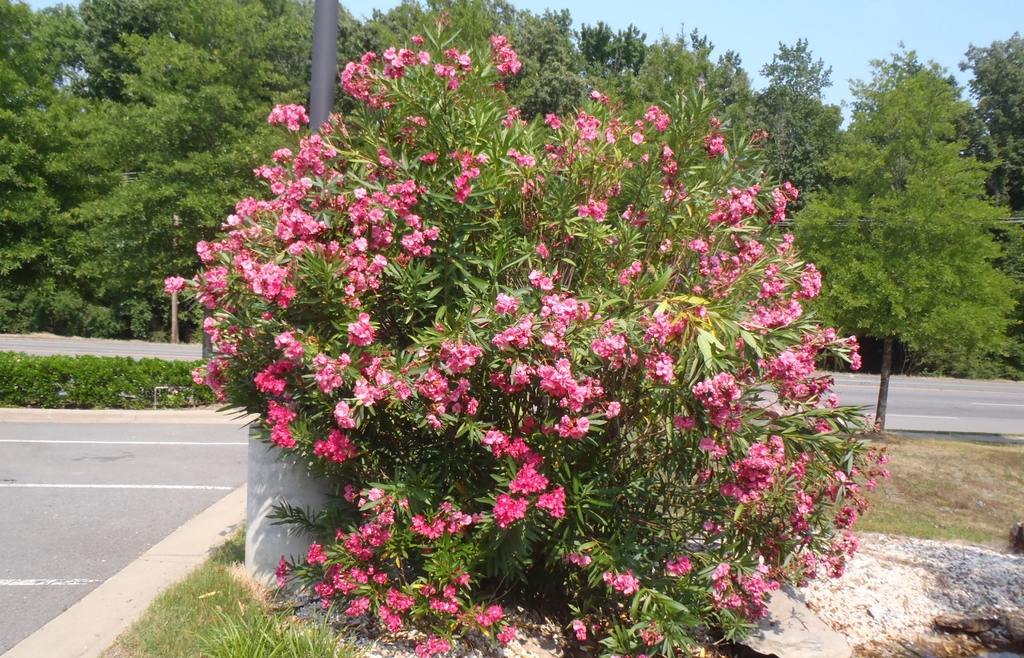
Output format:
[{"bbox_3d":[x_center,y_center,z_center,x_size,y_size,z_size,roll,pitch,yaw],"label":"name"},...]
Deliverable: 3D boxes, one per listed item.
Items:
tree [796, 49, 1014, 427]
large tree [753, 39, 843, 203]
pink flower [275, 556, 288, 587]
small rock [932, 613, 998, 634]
[{"bbox_3d":[7.326,-1.712,15.500,4.000,7.150,3.900,2,3,0],"label":"tree"},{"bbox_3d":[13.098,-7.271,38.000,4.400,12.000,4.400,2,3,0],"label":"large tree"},{"bbox_3d":[-1.127,1.186,4.050,0.066,0.145,0.090,2,0,-9],"label":"pink flower"},{"bbox_3d":[2.409,1.564,4.400,0.350,0.085,0.190,2,3,0],"label":"small rock"}]

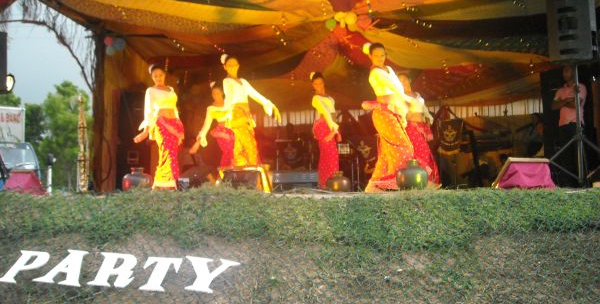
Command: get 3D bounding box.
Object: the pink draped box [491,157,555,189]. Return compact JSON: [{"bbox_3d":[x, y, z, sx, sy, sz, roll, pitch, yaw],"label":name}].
[{"bbox_3d":[2.420,0.239,6.600,0.580,0.350,0.440,-1,-2,-25],"label":"pink draped box"}]

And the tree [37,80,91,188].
[{"bbox_3d":[-7.697,-0.181,20.000,1.800,4.000,1.800,-2,-2,0],"label":"tree"}]

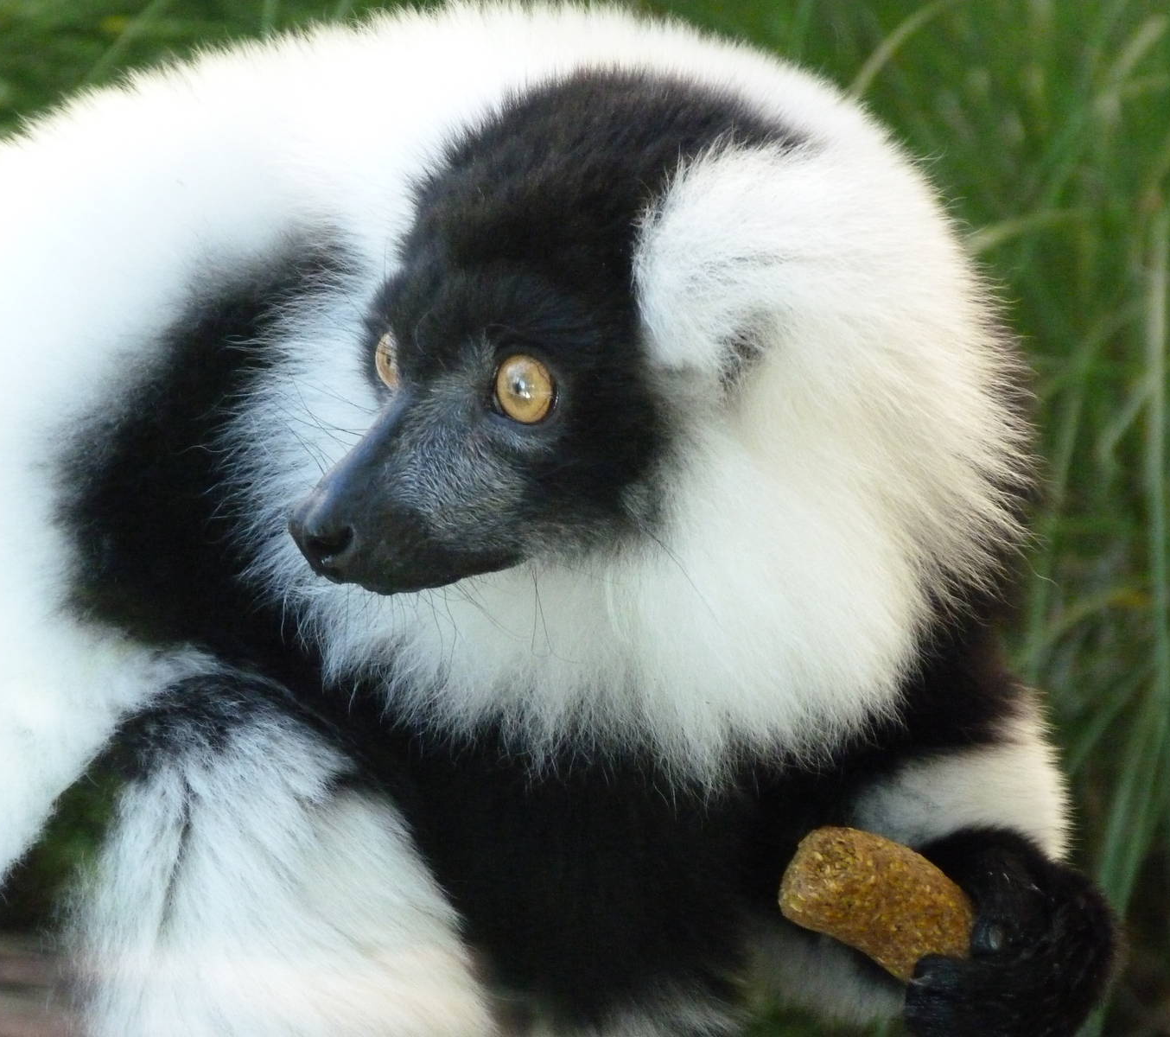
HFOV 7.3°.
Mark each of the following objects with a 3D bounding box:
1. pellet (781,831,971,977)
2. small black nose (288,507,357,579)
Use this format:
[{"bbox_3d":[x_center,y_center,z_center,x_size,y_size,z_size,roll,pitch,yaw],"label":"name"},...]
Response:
[{"bbox_3d":[0.067,0.087,2.100,0.045,0.026,0.025,30,6,0],"label":"pellet"},{"bbox_3d":[-0.059,0.006,2.070,0.012,0.015,0.014,-8,12,-38],"label":"small black nose"}]

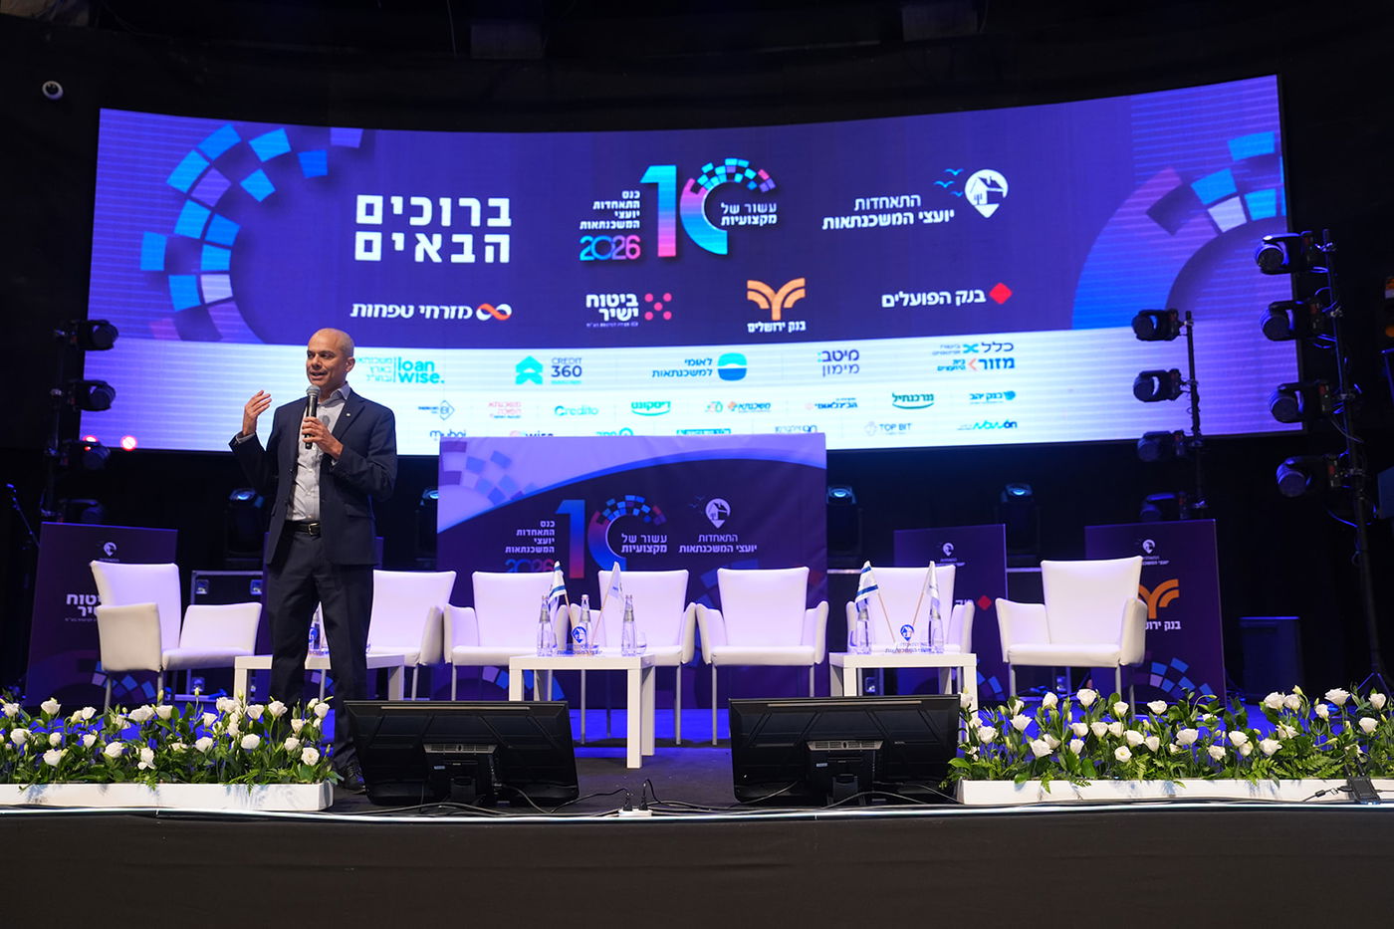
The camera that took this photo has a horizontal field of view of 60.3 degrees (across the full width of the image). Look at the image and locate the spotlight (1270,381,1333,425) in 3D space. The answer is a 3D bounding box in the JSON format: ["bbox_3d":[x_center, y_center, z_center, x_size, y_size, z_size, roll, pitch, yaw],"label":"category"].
[{"bbox_3d":[3.549,-0.362,7.059,0.330,0.250,0.280,-3,2,20],"label":"spotlight"}]

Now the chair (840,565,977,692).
[{"bbox_3d":[1.121,0.980,6.293,0.655,0.895,0.585,-2,-8,11],"label":"chair"}]

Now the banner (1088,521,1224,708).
[{"bbox_3d":[3.432,1.120,9.024,0.970,1.350,0.050,-6,-10,37],"label":"banner"}]

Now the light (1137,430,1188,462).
[{"bbox_3d":[3.506,-0.140,9.048,0.330,0.250,0.280,-3,2,18],"label":"light"}]

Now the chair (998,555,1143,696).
[{"bbox_3d":[1.855,0.909,5.819,0.655,0.895,0.585,-6,-10,33],"label":"chair"}]

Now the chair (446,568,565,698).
[{"bbox_3d":[-1.002,1.016,6.452,0.655,0.895,0.585,0,-8,-1],"label":"chair"}]

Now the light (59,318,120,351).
[{"bbox_3d":[-5.068,-1.086,10.054,0.390,0.280,0.300,2,0,-16],"label":"light"}]

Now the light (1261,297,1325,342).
[{"bbox_3d":[3.976,-0.970,8.010,0.390,0.280,0.300,-3,-1,20],"label":"light"}]

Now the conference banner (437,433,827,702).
[{"bbox_3d":[-0.460,0.760,8.606,2.799,1.958,0.060,-1,-8,1],"label":"conference banner"}]

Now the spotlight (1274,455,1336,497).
[{"bbox_3d":[3.551,0.070,7.001,0.330,0.250,0.280,-3,2,20],"label":"spotlight"}]

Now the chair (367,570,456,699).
[{"bbox_3d":[-1.601,1.003,6.330,0.630,0.880,0.580,-2,-8,9],"label":"chair"}]

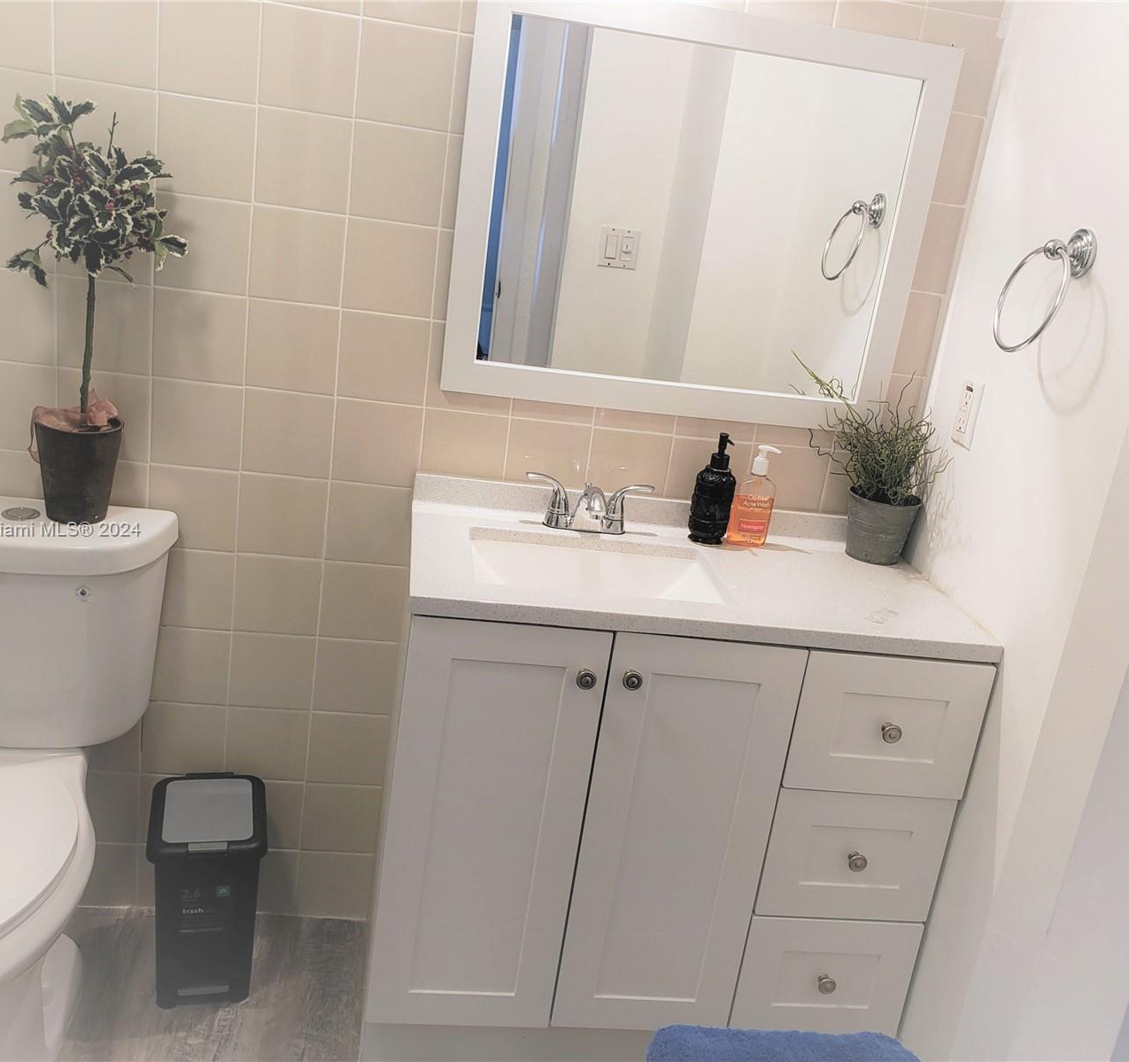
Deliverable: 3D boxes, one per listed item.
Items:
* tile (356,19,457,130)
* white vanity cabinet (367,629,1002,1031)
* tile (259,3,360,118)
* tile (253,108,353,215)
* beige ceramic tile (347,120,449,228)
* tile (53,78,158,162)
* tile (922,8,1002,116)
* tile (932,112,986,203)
[{"bbox_3d":[-0.254,-0.733,1.716,0.150,0.150,0.010,5,17,-9],"label":"tile"},{"bbox_3d":[0.139,0.495,1.903,0.892,0.866,0.474,5,17,-9],"label":"white vanity cabinet"},{"bbox_3d":[-0.408,-0.755,1.710,0.152,0.152,0.010,5,17,-9],"label":"tile"},{"bbox_3d":[-0.428,-0.606,1.747,0.151,0.151,0.009,5,17,-9],"label":"tile"},{"bbox_3d":[-0.274,-0.586,1.753,0.151,0.150,0.009,5,17,-9],"label":"beige ceramic tile"},{"bbox_3d":[-0.732,-0.635,1.704,0.152,0.152,0.010,5,17,-10],"label":"tile"},{"bbox_3d":[0.669,-0.791,1.808,0.148,0.150,0.009,5,17,-9],"label":"tile"},{"bbox_3d":[0.652,-0.652,1.869,0.148,0.151,0.009,5,17,-9],"label":"tile"}]

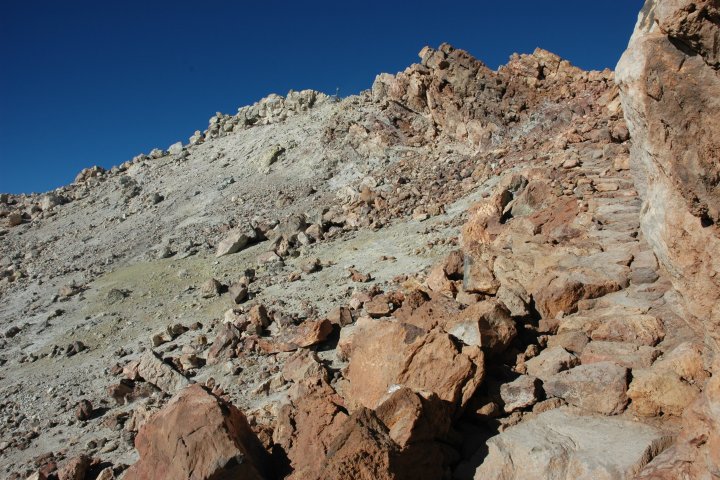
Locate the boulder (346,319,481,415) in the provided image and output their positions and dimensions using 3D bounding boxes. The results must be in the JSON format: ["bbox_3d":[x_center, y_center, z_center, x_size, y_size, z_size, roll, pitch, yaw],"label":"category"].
[{"bbox_3d":[0.335,0.790,3.300,0.830,0.580,0.650,0,-7,0],"label":"boulder"}]

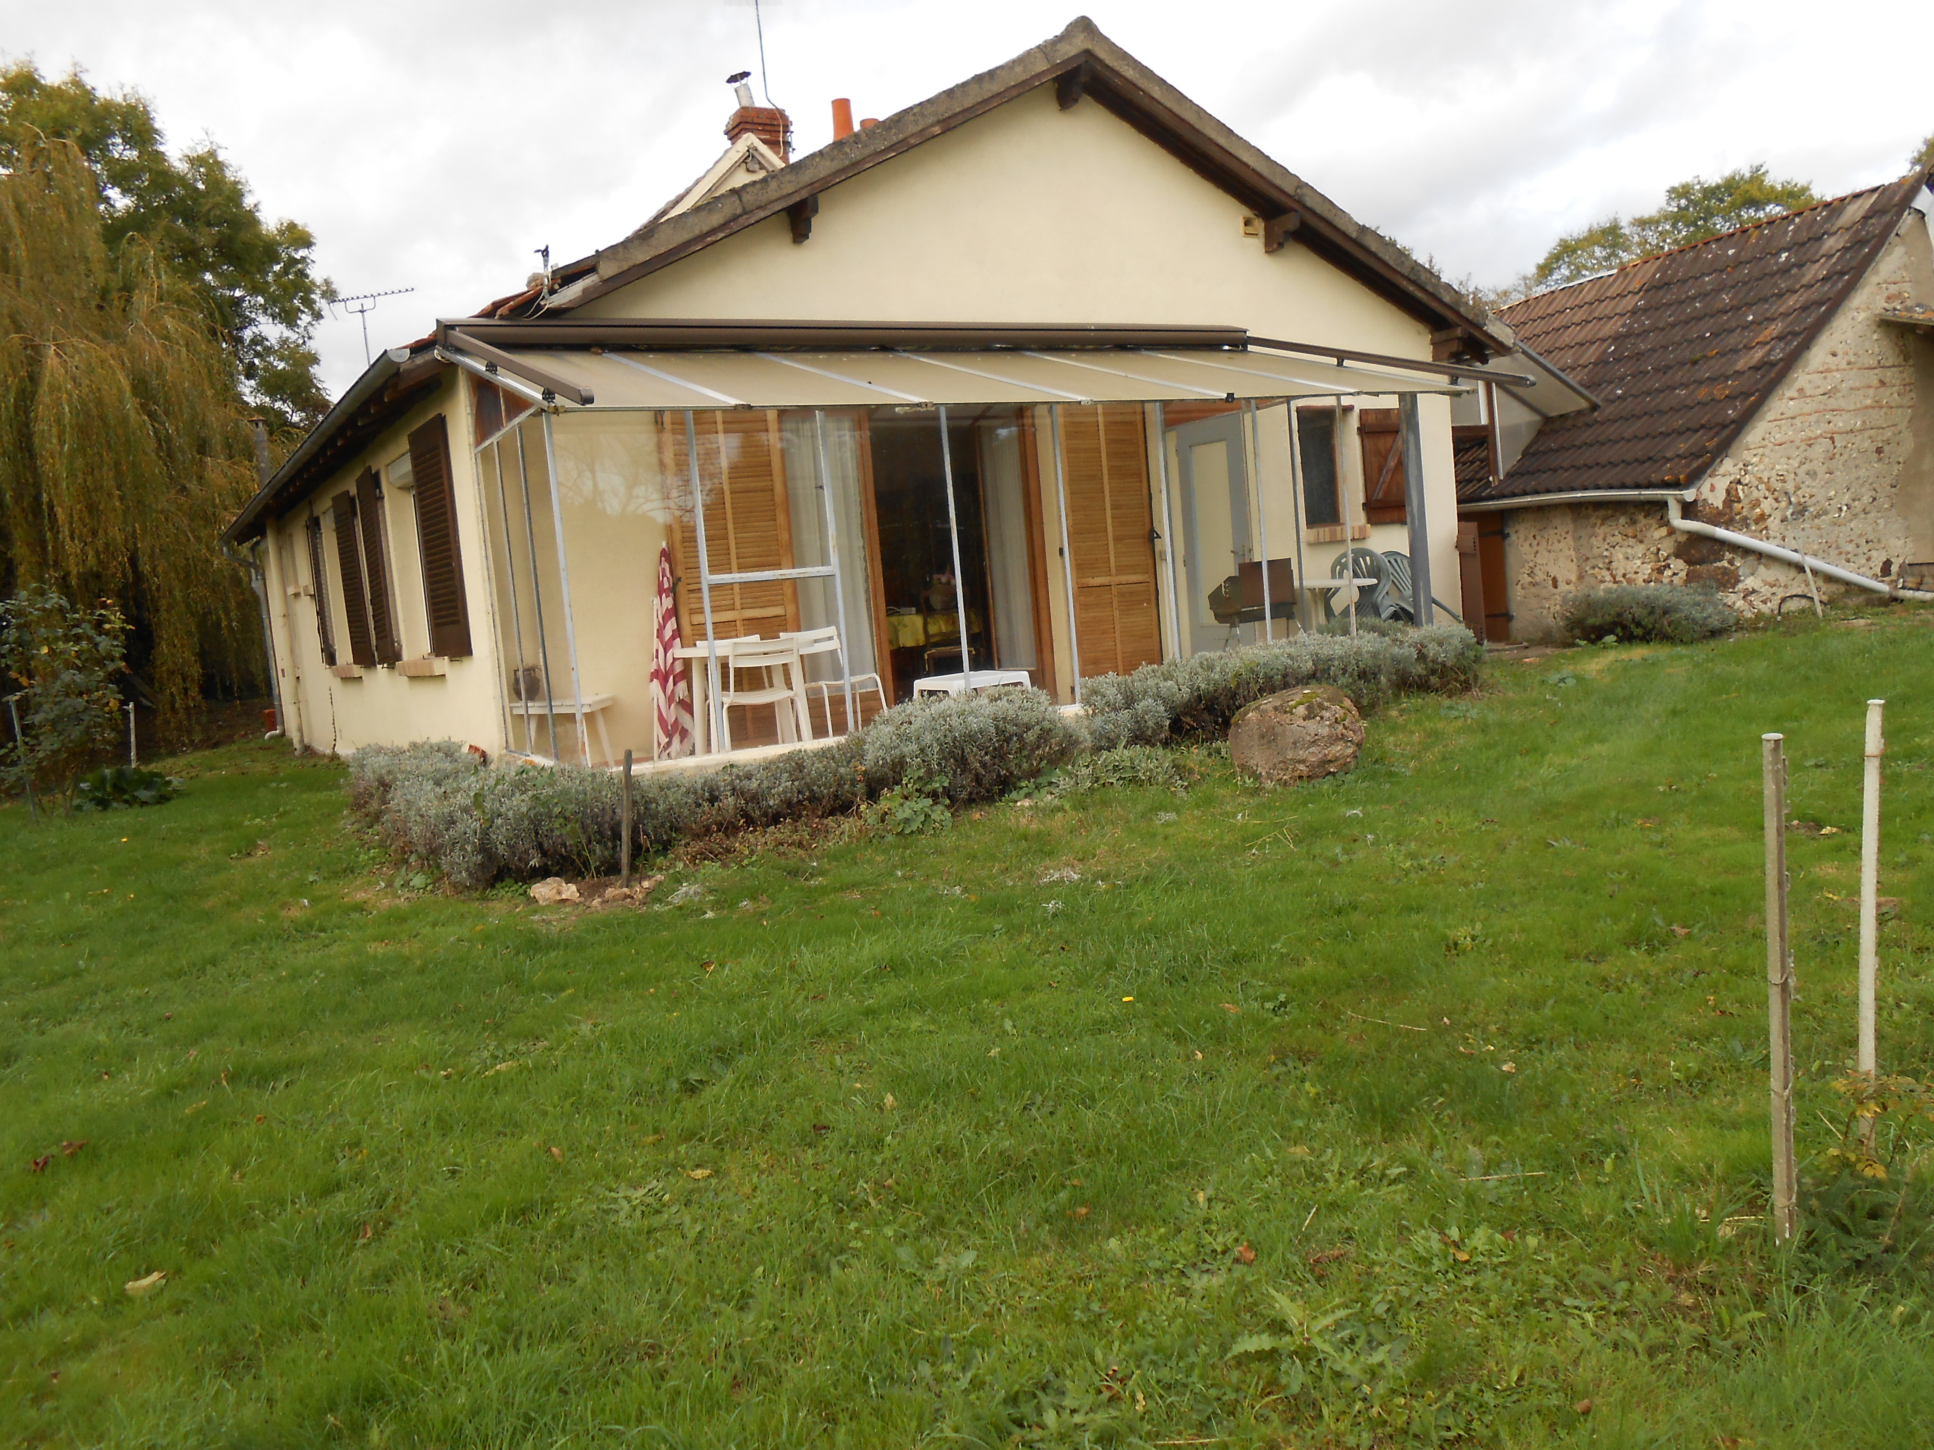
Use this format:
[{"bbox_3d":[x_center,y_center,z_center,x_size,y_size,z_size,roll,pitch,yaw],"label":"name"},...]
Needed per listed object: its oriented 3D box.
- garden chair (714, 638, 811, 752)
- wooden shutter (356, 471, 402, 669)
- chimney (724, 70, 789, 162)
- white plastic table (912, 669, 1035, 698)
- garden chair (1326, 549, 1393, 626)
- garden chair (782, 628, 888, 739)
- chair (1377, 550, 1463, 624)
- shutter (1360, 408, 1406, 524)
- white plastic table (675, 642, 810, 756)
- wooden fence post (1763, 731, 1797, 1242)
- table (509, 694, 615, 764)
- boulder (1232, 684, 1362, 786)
[{"bbox_3d":[-1.178,-0.087,8.218,0.430,0.775,0.510,-8,6,-22],"label":"garden chair"},{"bbox_3d":[-4.311,-1.143,10.637,0.050,1.360,0.700,-9,6,-30],"label":"wooden shutter"},{"bbox_3d":[-2.416,-6.891,16.633,0.560,0.980,0.520,-9,6,-30],"label":"chimney"},{"bbox_3d":[0.027,-0.126,9.562,0.580,0.390,0.630,-9,6,-30],"label":"white plastic table"},{"bbox_3d":[2.871,-0.777,10.609,0.510,0.940,0.540,-3,6,20],"label":"garden chair"},{"bbox_3d":[-0.872,-0.213,9.201,0.430,0.785,0.520,-8,6,-30],"label":"garden chair"},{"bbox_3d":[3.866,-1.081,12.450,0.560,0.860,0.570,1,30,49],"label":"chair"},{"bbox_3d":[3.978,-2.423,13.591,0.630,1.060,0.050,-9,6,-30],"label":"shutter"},{"bbox_3d":[-1.273,-0.090,8.588,0.730,0.730,0.730,-7,6,-20],"label":"white plastic table"},{"bbox_3d":[1.652,0.547,2.954,0.041,1.057,0.041,-2,6,20],"label":"wooden fence post"},{"bbox_3d":[-2.615,0.049,9.416,0.520,0.460,0.760,-6,5,-9],"label":"table"},{"bbox_3d":[1.719,0.051,7.600,0.670,0.470,0.580,-4,5,12],"label":"boulder"}]

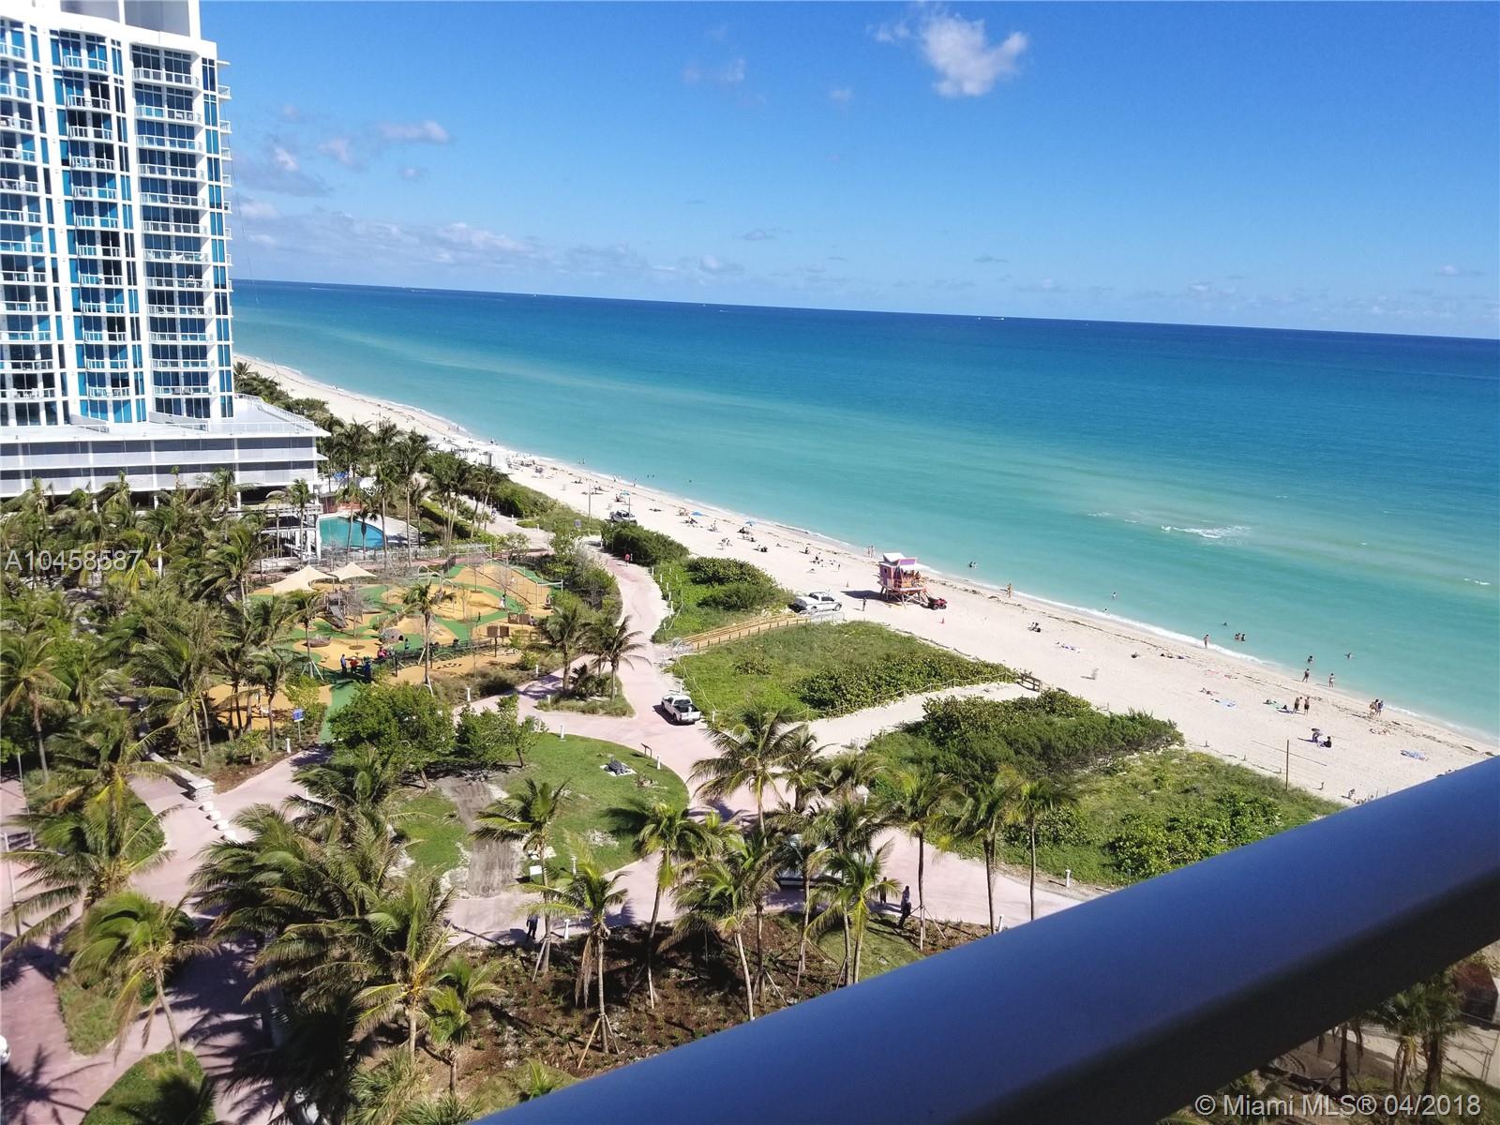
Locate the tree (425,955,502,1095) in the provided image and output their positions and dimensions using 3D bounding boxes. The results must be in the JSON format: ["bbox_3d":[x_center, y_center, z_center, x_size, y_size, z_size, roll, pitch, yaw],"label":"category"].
[{"bbox_3d":[-12.012,19.611,47.197,3.150,6.410,3.000,-1,13,-15],"label":"tree"}]

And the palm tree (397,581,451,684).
[{"bbox_3d":[-27.321,6.333,94.689,4.600,8.530,4.600,3,13,0],"label":"palm tree"}]

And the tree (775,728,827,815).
[{"bbox_3d":[3.170,14.500,72.210,3.350,7.440,3.350,3,13,3],"label":"tree"}]

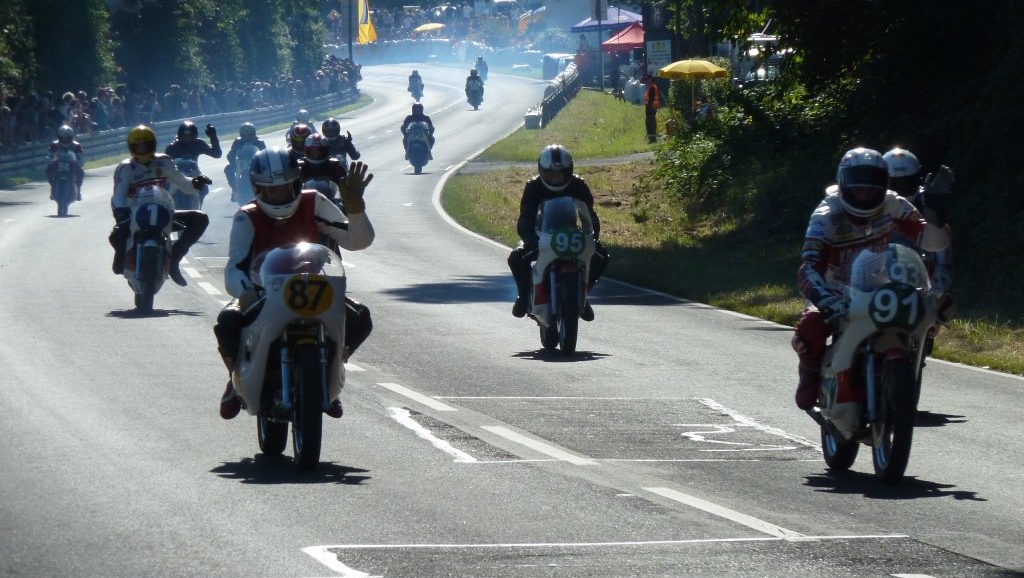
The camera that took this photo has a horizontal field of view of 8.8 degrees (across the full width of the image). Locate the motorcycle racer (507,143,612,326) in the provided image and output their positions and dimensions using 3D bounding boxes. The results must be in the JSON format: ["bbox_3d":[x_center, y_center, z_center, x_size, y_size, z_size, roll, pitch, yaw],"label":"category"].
[{"bbox_3d":[0.352,-0.424,50.400,0.750,1.310,0.880,0,2,-6],"label":"motorcycle racer"}]

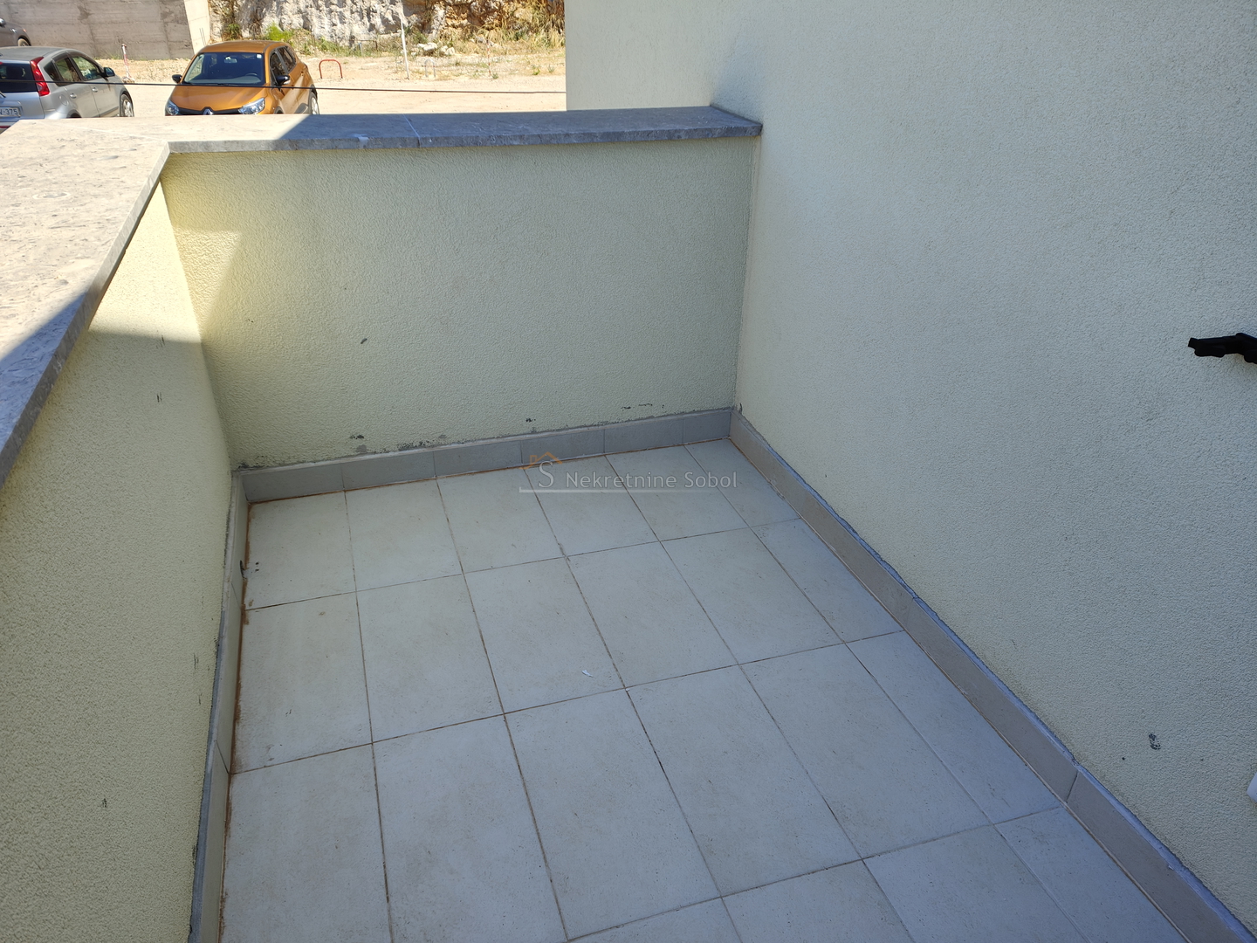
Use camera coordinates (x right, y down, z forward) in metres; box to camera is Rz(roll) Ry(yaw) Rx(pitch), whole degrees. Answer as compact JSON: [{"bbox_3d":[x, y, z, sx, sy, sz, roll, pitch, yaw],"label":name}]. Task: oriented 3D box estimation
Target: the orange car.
[{"bbox_3d":[-6.955,-6.864,16.467,1.790,1.560,4.120,-1,30,-5],"label":"orange car"}]

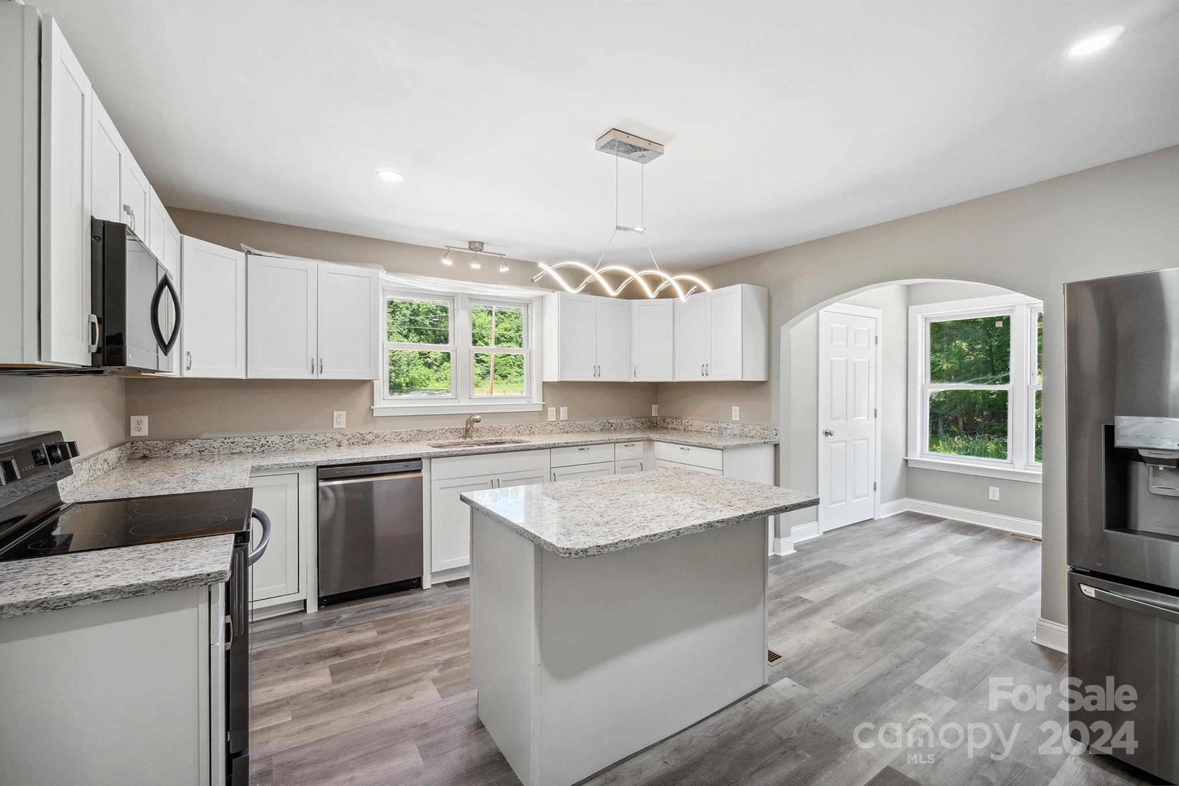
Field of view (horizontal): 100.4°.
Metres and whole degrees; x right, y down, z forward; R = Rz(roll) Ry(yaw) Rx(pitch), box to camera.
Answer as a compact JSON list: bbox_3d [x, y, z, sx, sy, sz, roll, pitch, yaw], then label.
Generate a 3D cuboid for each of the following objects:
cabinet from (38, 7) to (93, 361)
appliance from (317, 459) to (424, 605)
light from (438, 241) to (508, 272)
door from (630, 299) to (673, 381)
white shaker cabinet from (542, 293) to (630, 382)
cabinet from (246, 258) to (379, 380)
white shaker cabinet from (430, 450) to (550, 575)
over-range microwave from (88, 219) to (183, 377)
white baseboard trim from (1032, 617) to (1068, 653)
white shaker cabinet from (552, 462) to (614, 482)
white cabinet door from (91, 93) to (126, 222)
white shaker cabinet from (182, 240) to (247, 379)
[{"bbox_3d":[-1.378,-0.442,1.095,0.325,0.755,0.297,0,1,-33],"label":"cabinet"},{"bbox_3d":[-1.512,0.861,3.333,0.603,0.854,0.598,0,1,-32],"label":"appliance"},{"bbox_3d":[-0.865,-1.053,3.766,0.528,0.196,0.121,0,1,-32],"label":"light"},{"bbox_3d":[0.582,-0.484,4.588,0.396,0.755,0.022,0,1,13],"label":"door"},{"bbox_3d":[-0.026,-0.478,4.458,0.764,0.749,0.317,0,1,-32],"label":"white shaker cabinet"},{"bbox_3d":[-1.842,-0.466,3.306,0.750,0.755,0.325,0,1,-33],"label":"cabinet"},{"bbox_3d":[-0.835,0.818,3.766,0.908,0.799,0.593,0,1,-32],"label":"white shaker cabinet"},{"bbox_3d":[-1.622,-0.270,1.565,0.424,0.400,0.757,0,1,-33],"label":"over-range microwave"},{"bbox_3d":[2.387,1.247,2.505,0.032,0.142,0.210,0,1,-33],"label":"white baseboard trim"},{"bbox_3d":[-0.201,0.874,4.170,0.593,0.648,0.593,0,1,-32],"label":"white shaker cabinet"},{"bbox_3d":[-1.432,-0.644,1.453,0.025,0.355,0.370,0,1,-33],"label":"white cabinet door"},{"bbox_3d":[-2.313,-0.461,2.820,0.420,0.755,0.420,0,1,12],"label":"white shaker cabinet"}]

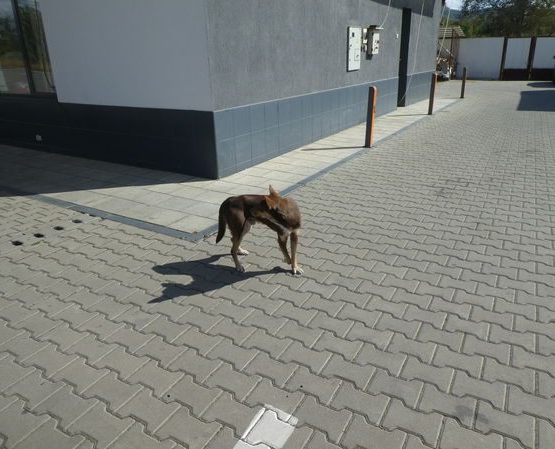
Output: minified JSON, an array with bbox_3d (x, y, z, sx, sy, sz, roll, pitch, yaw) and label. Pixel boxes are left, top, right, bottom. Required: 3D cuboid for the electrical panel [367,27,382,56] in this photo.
[{"bbox_3d":[1.806,-3.385,7.688,0.139,0.436,0.357,12,25,29],"label":"electrical panel"}]

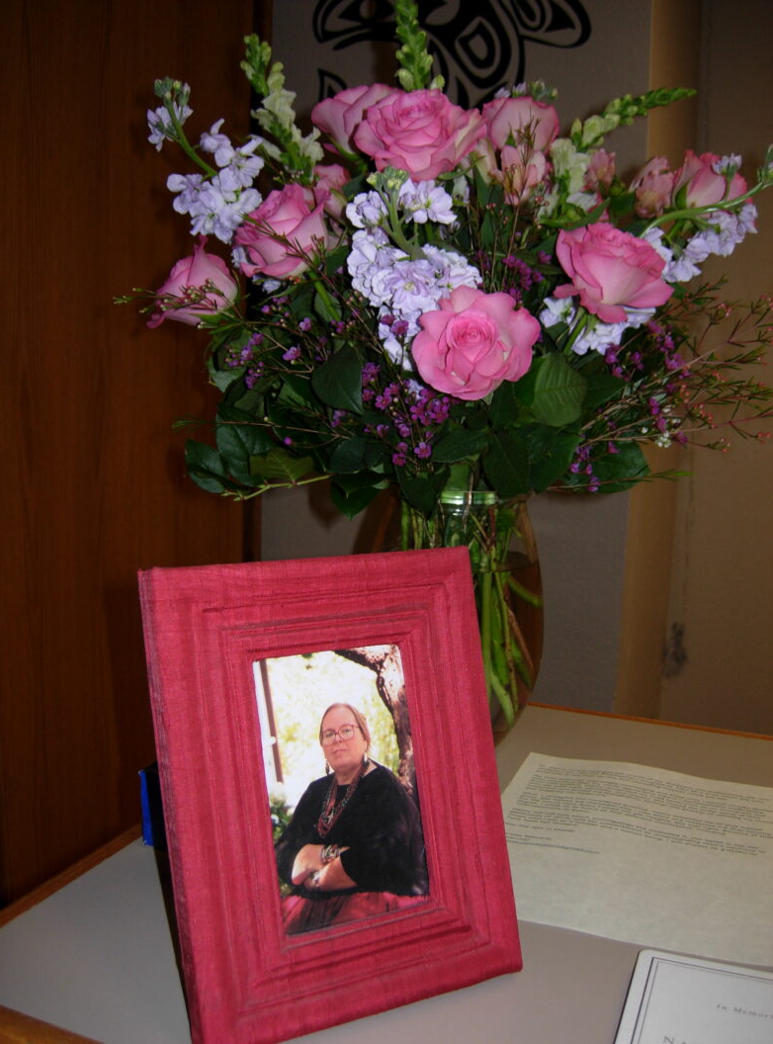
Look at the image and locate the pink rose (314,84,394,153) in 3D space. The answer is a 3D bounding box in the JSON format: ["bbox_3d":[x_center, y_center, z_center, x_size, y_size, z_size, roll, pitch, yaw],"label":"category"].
[{"bbox_3d":[-0.021,-0.276,0.745,0.070,0.055,0.068,5,6,26],"label":"pink rose"}]

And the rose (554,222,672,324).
[{"bbox_3d":[0.150,-0.165,0.720,0.077,0.066,0.075,2,5,0],"label":"rose"}]

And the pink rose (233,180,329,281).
[{"bbox_3d":[-0.082,-0.233,0.885,0.078,0.068,0.078,-28,32,0],"label":"pink rose"}]

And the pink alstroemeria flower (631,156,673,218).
[{"bbox_3d":[0.236,-0.296,0.965,0.038,0.049,0.038,-3,-6,0],"label":"pink alstroemeria flower"}]

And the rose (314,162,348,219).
[{"bbox_3d":[-0.041,-0.236,0.775,0.046,0.045,0.046,3,6,11],"label":"rose"}]

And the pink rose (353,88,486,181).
[{"bbox_3d":[0.026,-0.307,0.875,0.104,0.090,0.064,2,-38,0],"label":"pink rose"}]

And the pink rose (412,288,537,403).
[{"bbox_3d":[0.067,-0.134,0.825,0.096,0.090,0.068,0,-12,4],"label":"pink rose"}]

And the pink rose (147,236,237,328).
[{"bbox_3d":[-0.156,-0.193,0.915,0.074,0.063,0.072,-40,-9,0],"label":"pink rose"}]

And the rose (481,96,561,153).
[{"bbox_3d":[0.121,-0.350,0.985,0.071,0.055,0.066,5,-22,0],"label":"rose"}]

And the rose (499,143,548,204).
[{"bbox_3d":[0.095,-0.242,0.755,0.036,0.042,0.036,2,5,0],"label":"rose"}]

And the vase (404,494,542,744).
[{"bbox_3d":[0.045,0.075,0.802,0.143,0.205,0.143,2,5,0],"label":"vase"}]

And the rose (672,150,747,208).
[{"bbox_3d":[0.238,-0.252,0.800,0.060,0.050,0.060,-1,6,-31],"label":"rose"}]

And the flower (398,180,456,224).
[{"bbox_3d":[0.027,-0.209,0.710,0.038,0.030,0.033,2,5,0],"label":"flower"}]

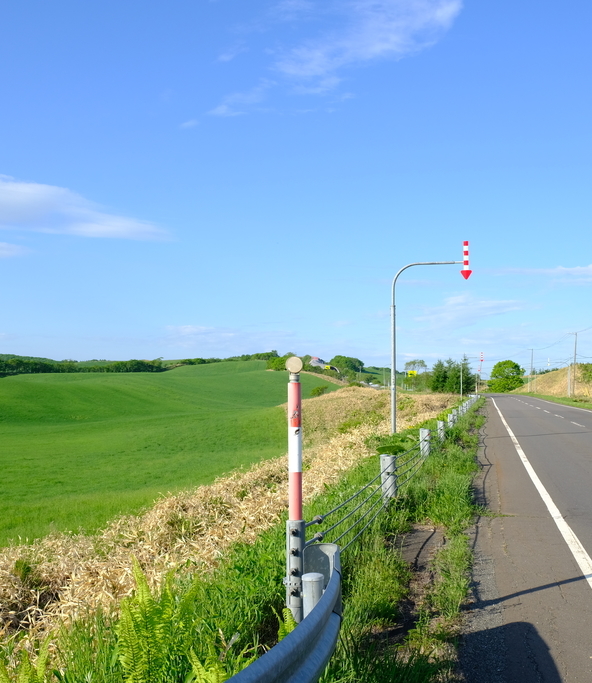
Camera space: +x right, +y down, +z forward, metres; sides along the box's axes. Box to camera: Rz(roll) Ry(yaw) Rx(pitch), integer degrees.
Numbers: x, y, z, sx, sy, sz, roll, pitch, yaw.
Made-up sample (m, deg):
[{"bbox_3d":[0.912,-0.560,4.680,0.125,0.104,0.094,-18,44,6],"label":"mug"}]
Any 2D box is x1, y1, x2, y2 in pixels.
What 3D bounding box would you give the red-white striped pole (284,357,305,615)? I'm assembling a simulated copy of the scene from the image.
[{"bbox_3d":[0.000,1.137,5.600,0.140,2.060,0.140,-1,-3,14],"label":"red-white striped pole"}]

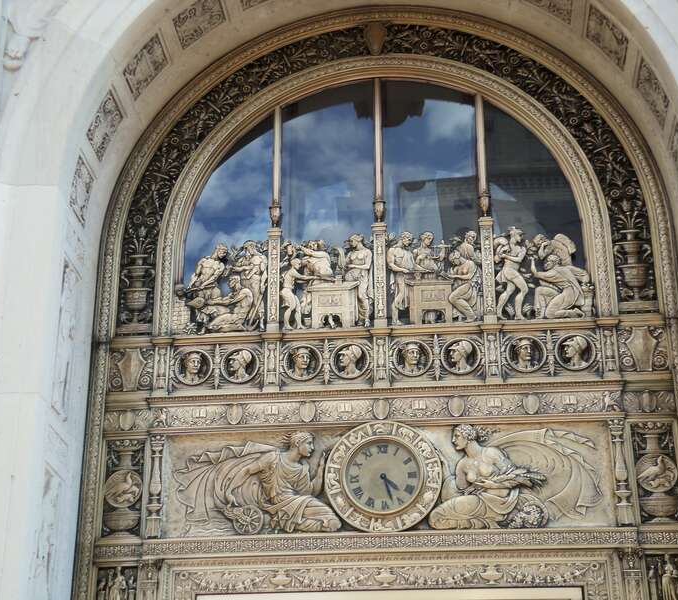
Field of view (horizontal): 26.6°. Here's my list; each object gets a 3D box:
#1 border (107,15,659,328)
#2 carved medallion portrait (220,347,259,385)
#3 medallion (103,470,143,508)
[{"bbox_3d":[0.366,-1.230,12.871,4.630,3.180,0.220,-3,-26,5],"label":"border"},{"bbox_3d":[-0.884,0.585,12.863,0.350,0.350,0.090,-2,-28,4],"label":"carved medallion portrait"},{"bbox_3d":[-1.662,1.463,11.061,0.302,0.295,0.080,-2,-26,5],"label":"medallion"}]

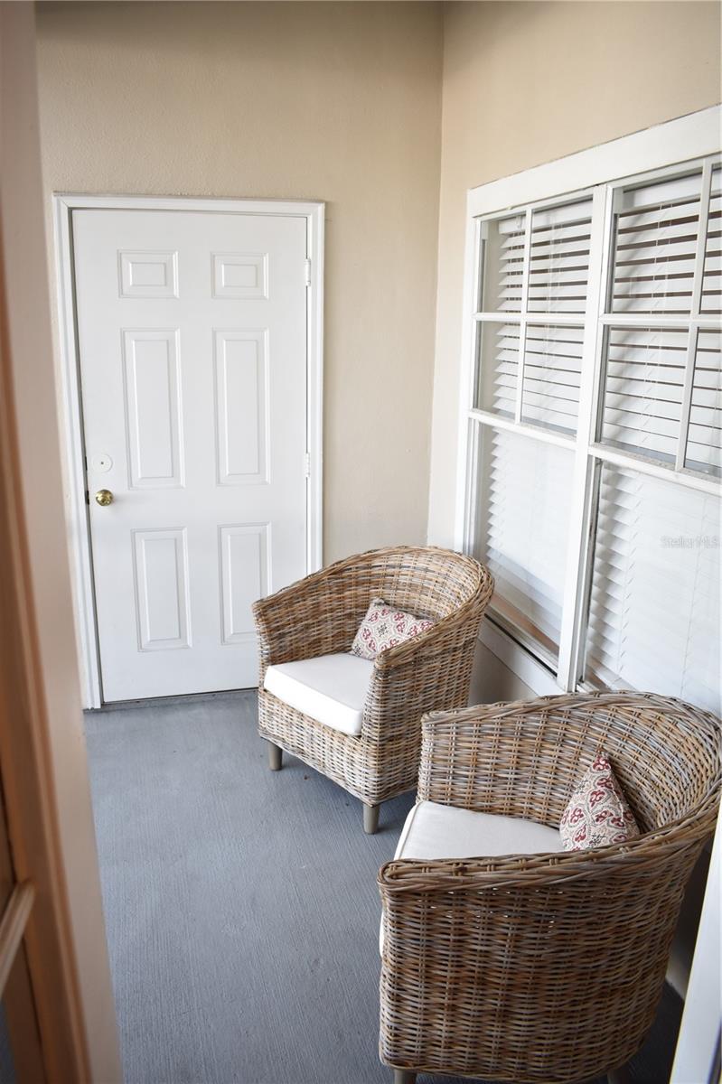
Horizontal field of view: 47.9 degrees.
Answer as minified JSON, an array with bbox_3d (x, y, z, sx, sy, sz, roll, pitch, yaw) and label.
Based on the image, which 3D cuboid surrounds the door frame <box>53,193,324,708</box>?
[{"bbox_3d":[-0.684,-0.327,3.474,1.050,2.130,0.110,-3,15,-13],"label":"door frame"}]

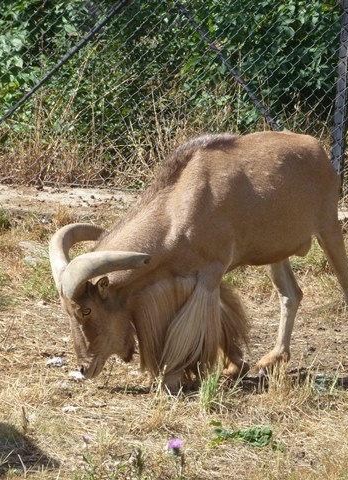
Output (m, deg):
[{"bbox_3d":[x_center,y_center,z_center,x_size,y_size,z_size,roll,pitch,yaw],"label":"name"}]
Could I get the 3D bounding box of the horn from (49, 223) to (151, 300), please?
[{"bbox_3d":[-0.272,0.079,12.800,0.280,0.210,0.440,0,11,-20],"label":"horn"}]

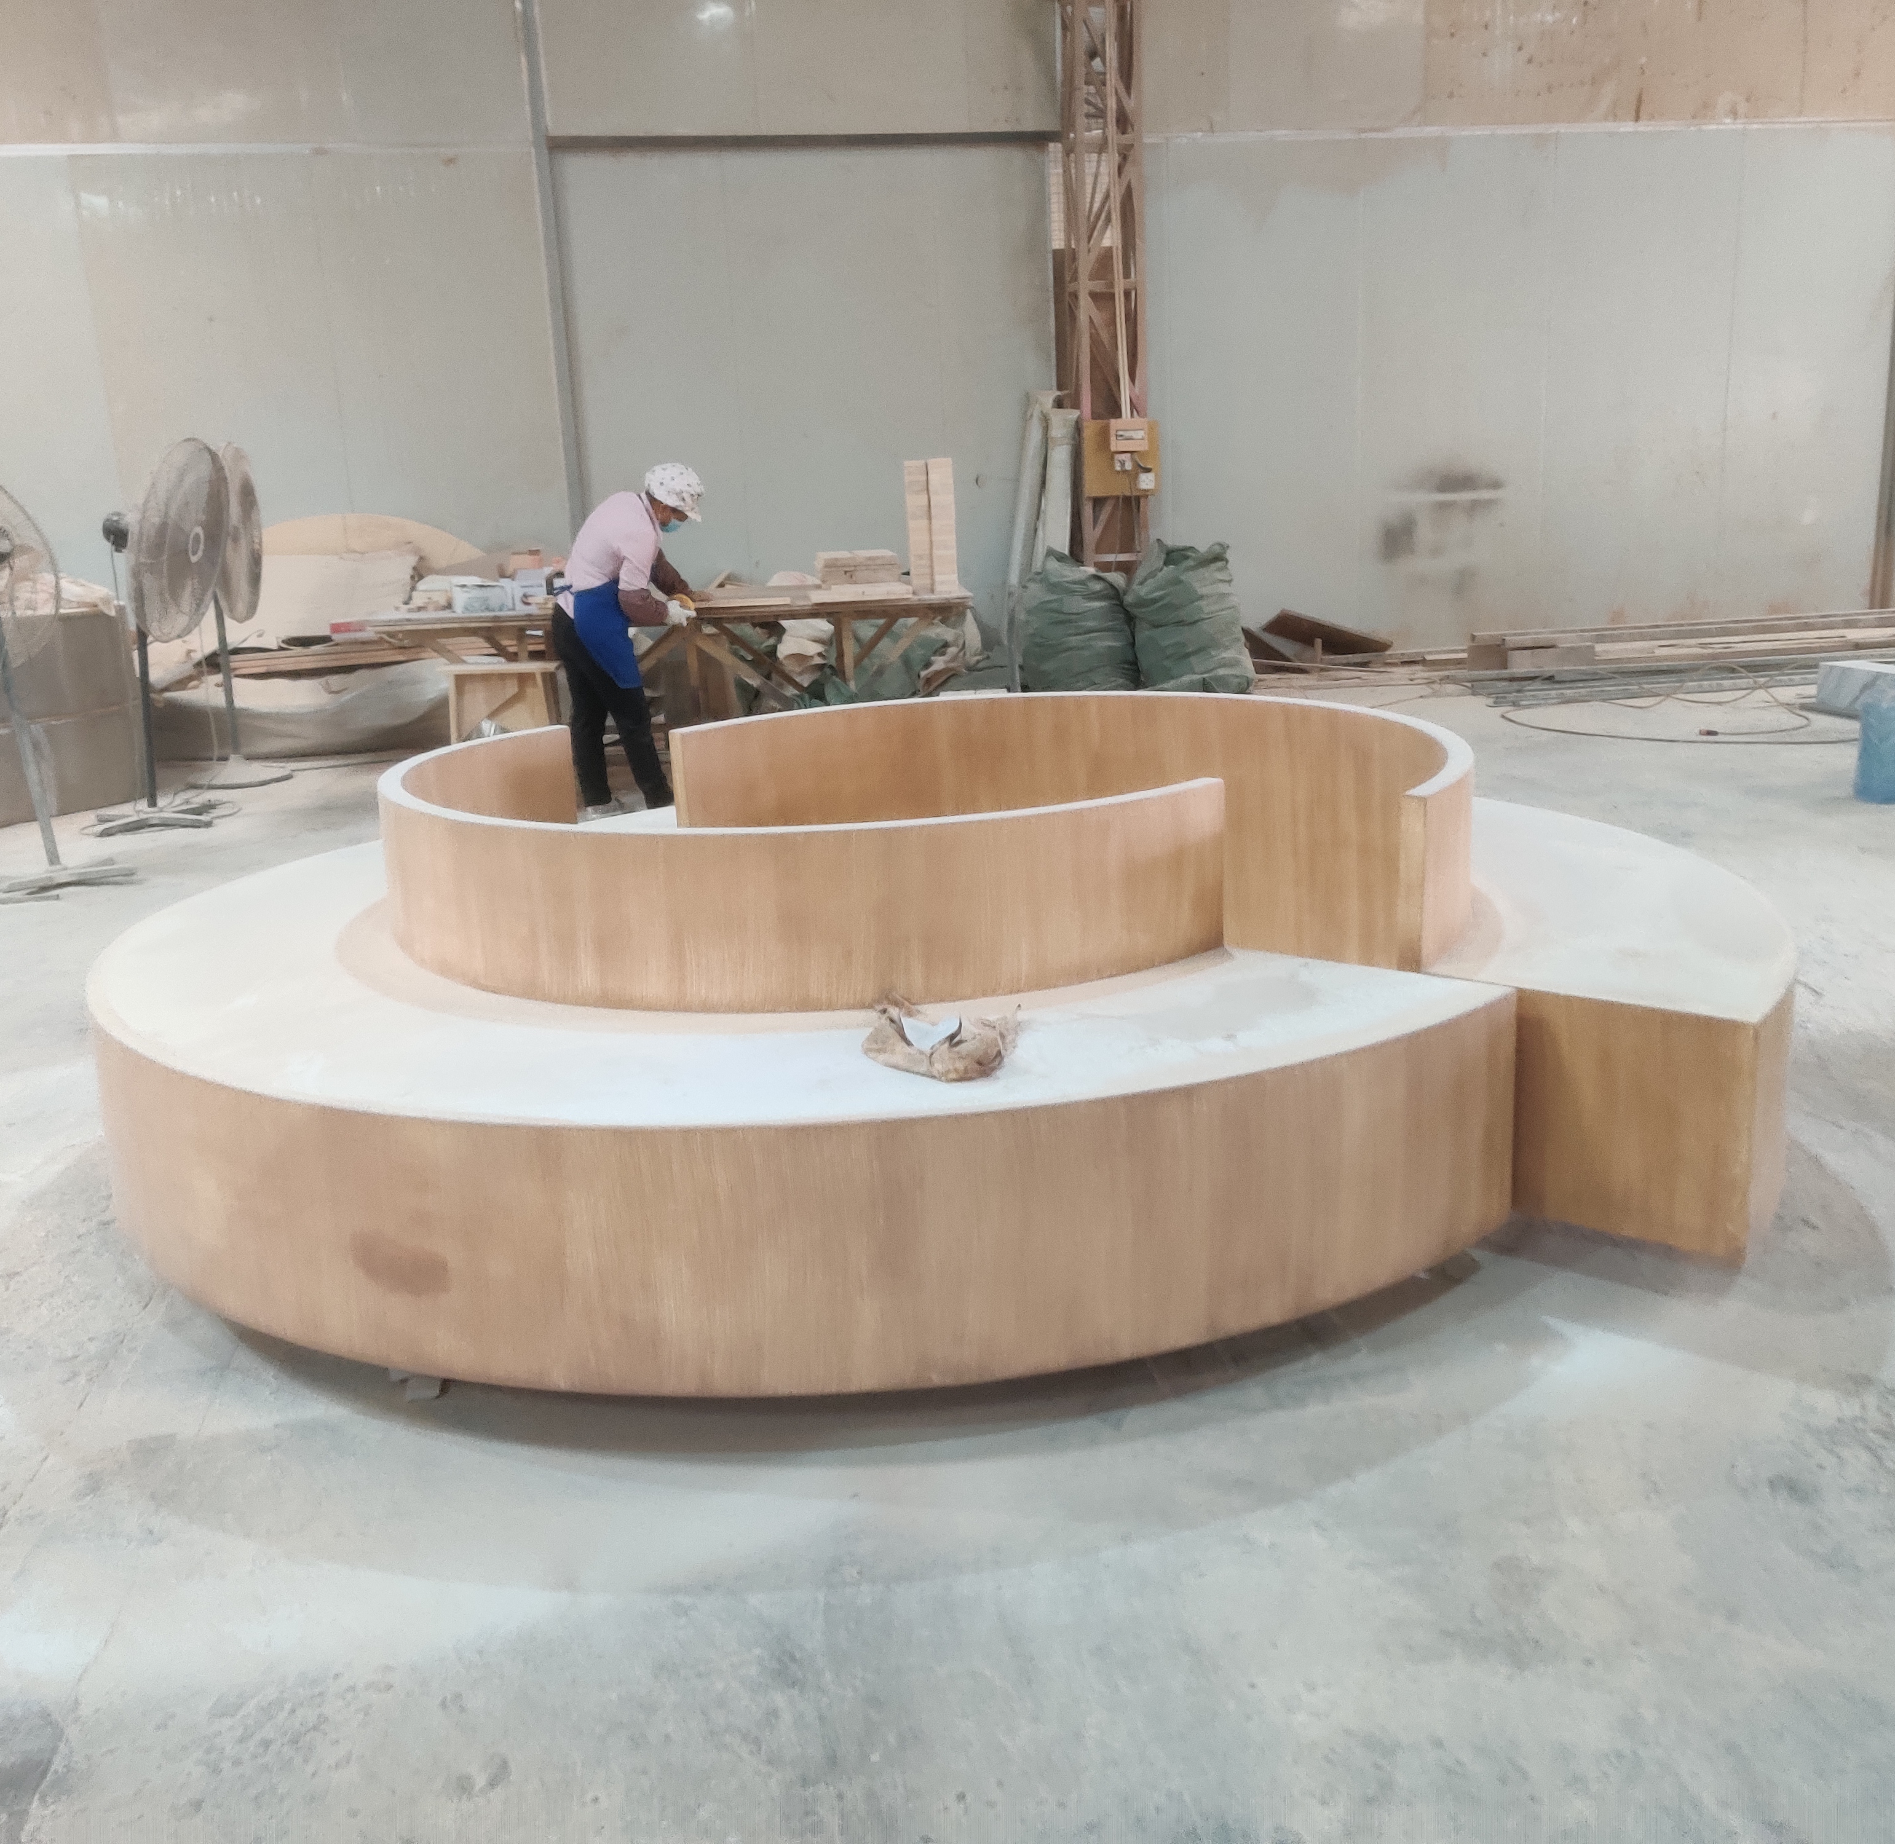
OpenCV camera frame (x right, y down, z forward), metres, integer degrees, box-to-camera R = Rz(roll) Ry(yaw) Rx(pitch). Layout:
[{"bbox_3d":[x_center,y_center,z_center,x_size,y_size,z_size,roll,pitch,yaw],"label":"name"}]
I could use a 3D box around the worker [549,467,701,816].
[{"bbox_3d":[-1.224,-1.121,7.636,0.620,1.396,0.520,-7,14,-15],"label":"worker"}]

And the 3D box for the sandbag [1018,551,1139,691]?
[{"bbox_3d":[0.721,-1.718,10.980,0.640,0.740,0.540,-2,14,4],"label":"sandbag"}]

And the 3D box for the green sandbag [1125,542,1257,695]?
[{"bbox_3d":[1.355,-1.738,10.842,0.680,0.821,0.580,-3,14,0],"label":"green sandbag"}]

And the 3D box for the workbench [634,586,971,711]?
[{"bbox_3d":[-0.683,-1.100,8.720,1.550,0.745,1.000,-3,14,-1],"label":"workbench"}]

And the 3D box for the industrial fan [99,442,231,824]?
[{"bbox_3d":[-3.286,-1.159,7.800,0.680,1.530,0.830,-1,14,6],"label":"industrial fan"}]

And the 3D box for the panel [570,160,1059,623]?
[{"bbox_3d":[-0.769,-3.036,11.166,2.791,2.759,0.060,-4,14,-7],"label":"panel"}]

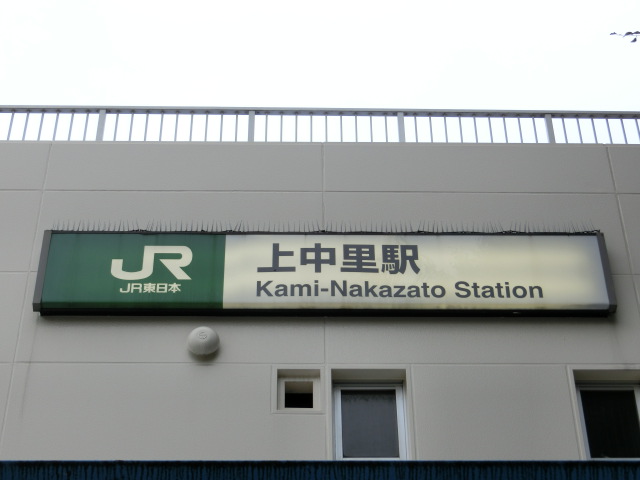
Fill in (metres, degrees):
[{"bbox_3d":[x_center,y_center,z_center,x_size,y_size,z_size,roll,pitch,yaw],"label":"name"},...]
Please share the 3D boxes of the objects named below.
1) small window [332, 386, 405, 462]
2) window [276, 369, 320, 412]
[{"bbox_3d":[0.313,1.186,8.198,0.464,0.587,0.100,0,-38,-1],"label":"small window"},{"bbox_3d":[-0.135,0.981,8.204,0.274,0.316,0.110,0,-38,-1],"label":"window"}]

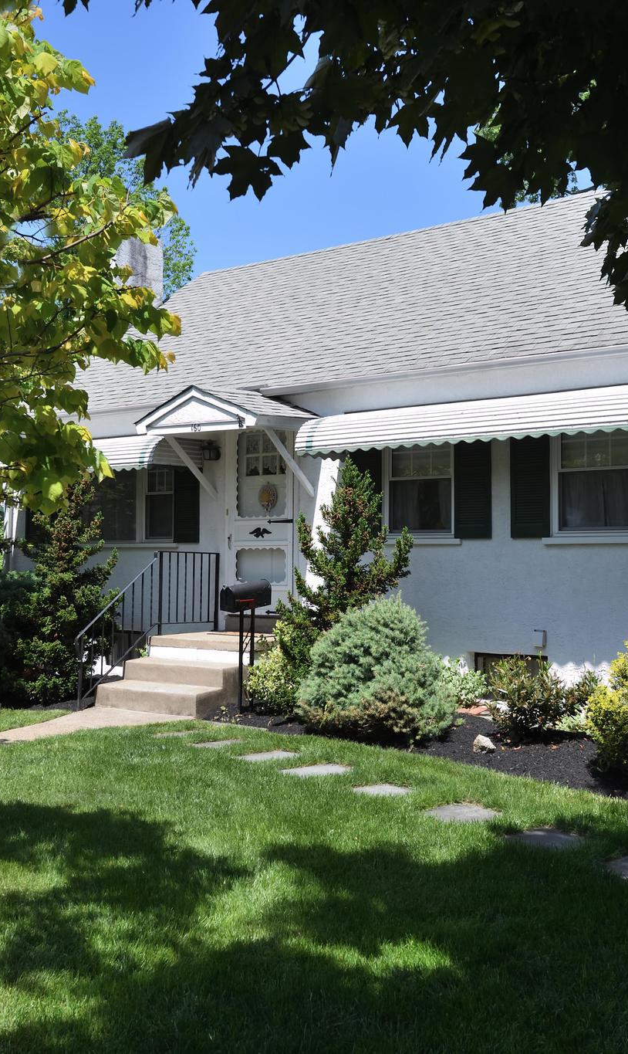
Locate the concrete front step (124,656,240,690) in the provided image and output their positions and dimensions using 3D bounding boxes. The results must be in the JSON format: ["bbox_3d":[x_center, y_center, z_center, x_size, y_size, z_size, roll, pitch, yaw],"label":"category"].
[{"bbox_3d":[-1.268,1.449,11.210,1.347,0.201,0.342,-1,-3,38],"label":"concrete front step"}]

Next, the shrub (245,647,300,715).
[{"bbox_3d":[-0.369,1.423,10.712,0.588,0.596,0.588,0,-2,0],"label":"shrub"}]

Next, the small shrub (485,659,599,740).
[{"bbox_3d":[1.873,1.377,9.362,0.936,0.583,0.748,-1,-3,38],"label":"small shrub"}]

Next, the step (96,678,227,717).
[{"bbox_3d":[-1.490,1.645,10.920,1.347,0.212,0.375,-1,-3,38],"label":"step"}]

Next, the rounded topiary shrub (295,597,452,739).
[{"bbox_3d":[0.499,1.134,9.421,1.319,1.104,1.253,0,-2,0],"label":"rounded topiary shrub"}]

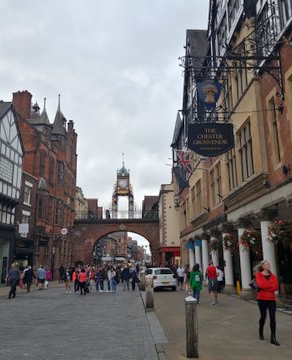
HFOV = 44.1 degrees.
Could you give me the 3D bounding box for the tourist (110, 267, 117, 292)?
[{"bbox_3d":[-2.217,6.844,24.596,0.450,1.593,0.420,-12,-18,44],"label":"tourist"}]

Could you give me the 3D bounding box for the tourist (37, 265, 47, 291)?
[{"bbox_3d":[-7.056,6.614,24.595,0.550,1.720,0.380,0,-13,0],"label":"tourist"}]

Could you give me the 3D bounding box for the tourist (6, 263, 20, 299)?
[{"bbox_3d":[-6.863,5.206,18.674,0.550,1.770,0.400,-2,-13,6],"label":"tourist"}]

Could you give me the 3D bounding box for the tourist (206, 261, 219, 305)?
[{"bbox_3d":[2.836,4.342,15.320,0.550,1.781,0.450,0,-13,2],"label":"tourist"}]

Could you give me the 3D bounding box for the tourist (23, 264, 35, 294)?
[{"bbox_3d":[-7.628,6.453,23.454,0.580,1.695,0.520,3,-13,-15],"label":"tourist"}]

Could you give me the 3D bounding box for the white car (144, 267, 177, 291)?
[{"bbox_3d":[0.971,7.199,26.303,1.740,1.460,4.050,2,-13,-10],"label":"white car"}]

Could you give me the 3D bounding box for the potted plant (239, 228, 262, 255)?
[{"bbox_3d":[5.053,2.991,17.389,1.000,1.150,1.000,0,-13,-1],"label":"potted plant"}]

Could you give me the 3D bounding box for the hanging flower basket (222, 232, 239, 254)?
[{"bbox_3d":[4.928,3.674,21.026,0.920,1.100,0.920,0,-13,-1],"label":"hanging flower basket"}]

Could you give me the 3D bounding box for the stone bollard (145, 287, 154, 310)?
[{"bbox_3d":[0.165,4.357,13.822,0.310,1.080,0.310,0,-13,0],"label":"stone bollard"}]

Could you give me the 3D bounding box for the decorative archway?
[{"bbox_3d":[-4.402,10.152,53.456,12.200,8.350,4.800,0,-13,-4],"label":"decorative archway"}]

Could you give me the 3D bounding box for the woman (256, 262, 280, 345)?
[{"bbox_3d":[2.582,2.611,7.763,0.500,1.690,0.360,6,-14,-25],"label":"woman"}]

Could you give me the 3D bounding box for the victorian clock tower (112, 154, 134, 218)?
[{"bbox_3d":[-3.438,1.035,55.566,3.300,10.350,3.300,0,-13,-4],"label":"victorian clock tower"}]

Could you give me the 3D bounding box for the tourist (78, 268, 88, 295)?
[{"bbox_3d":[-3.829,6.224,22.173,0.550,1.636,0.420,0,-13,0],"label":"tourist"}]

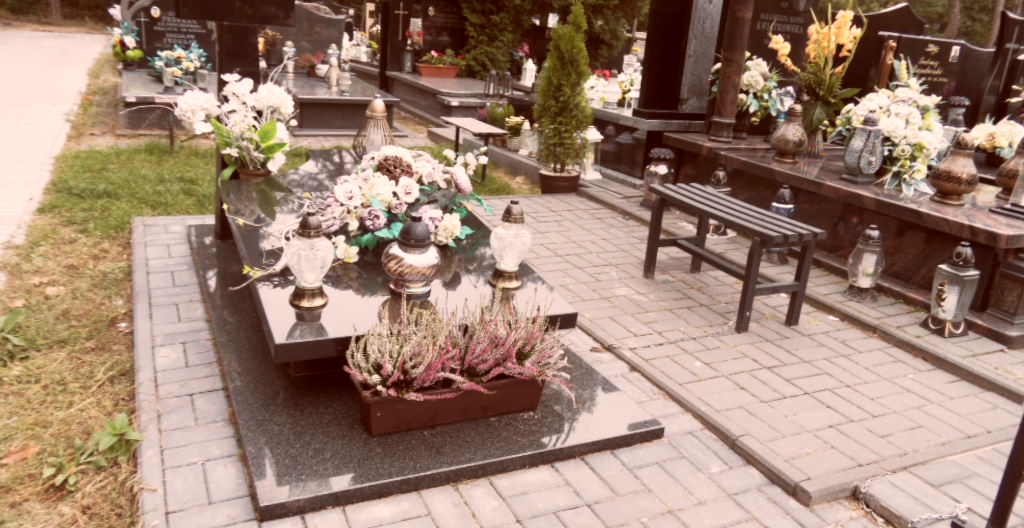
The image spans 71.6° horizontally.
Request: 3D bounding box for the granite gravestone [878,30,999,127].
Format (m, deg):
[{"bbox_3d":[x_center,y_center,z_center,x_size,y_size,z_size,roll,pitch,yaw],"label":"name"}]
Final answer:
[{"bbox_3d":[3.451,-1.496,5.934,1.400,0.710,0.110,-4,20,-25],"label":"granite gravestone"}]

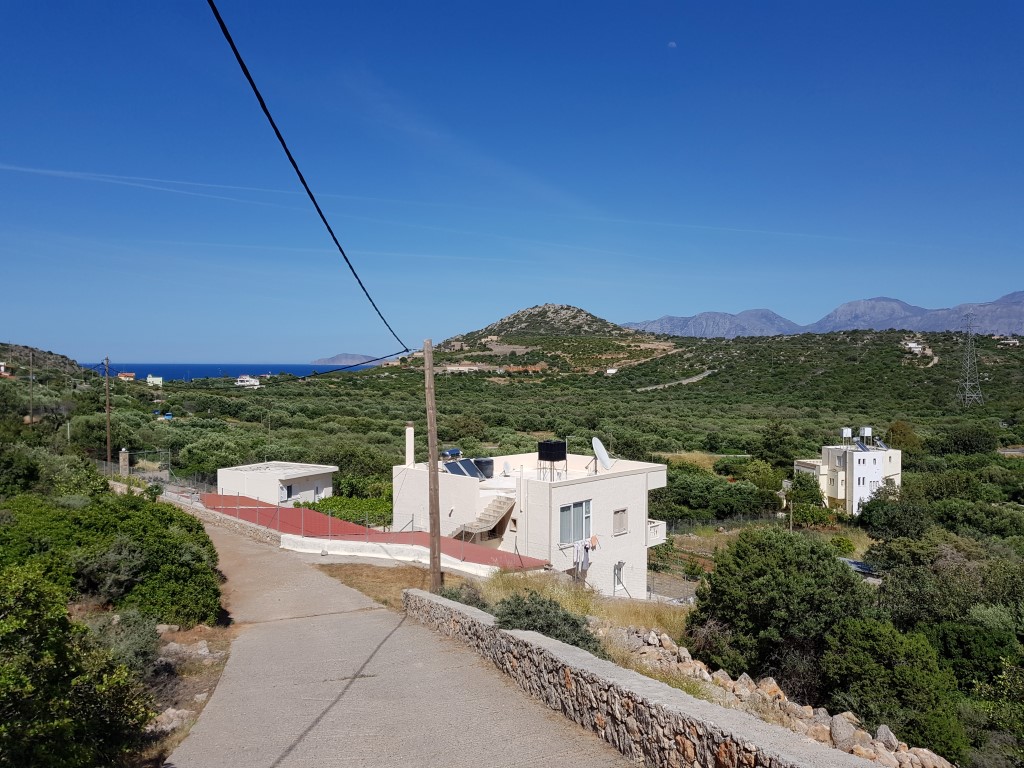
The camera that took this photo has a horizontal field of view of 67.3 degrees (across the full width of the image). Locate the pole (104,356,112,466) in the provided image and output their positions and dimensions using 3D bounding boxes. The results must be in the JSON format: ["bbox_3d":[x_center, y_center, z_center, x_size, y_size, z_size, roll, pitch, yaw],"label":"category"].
[{"bbox_3d":[-25.970,1.770,49.500,0.250,7.050,0.250,0,2,0],"label":"pole"}]

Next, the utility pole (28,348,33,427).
[{"bbox_3d":[-42.572,0.442,68.000,0.240,7.000,0.240,0,2,0],"label":"utility pole"}]

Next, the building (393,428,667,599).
[{"bbox_3d":[1.098,7.110,40.796,9.400,8.200,11.000,2,2,44],"label":"building"}]

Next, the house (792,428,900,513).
[{"bbox_3d":[49.720,12.843,114.991,9.600,10.900,11.500,0,2,-13],"label":"house"}]

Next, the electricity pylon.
[{"bbox_3d":[153.807,-8.554,258.000,7.500,33.500,7.500,1,2,25],"label":"electricity pylon"}]

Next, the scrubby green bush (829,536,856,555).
[{"bbox_3d":[29.133,14.279,68.000,2.300,1.650,2.200,1,2,23],"label":"scrubby green bush"}]

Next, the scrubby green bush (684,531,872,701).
[{"bbox_3d":[4.950,4.333,14.333,3.400,3.300,3.100,1,2,19],"label":"scrubby green bush"}]

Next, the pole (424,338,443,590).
[{"bbox_3d":[-2.220,2.292,21.276,0.270,7.010,0.270,-2,2,0],"label":"pole"}]

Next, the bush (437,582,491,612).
[{"bbox_3d":[-0.895,3.960,14.200,1.000,0.720,0.900,0,2,0],"label":"bush"}]

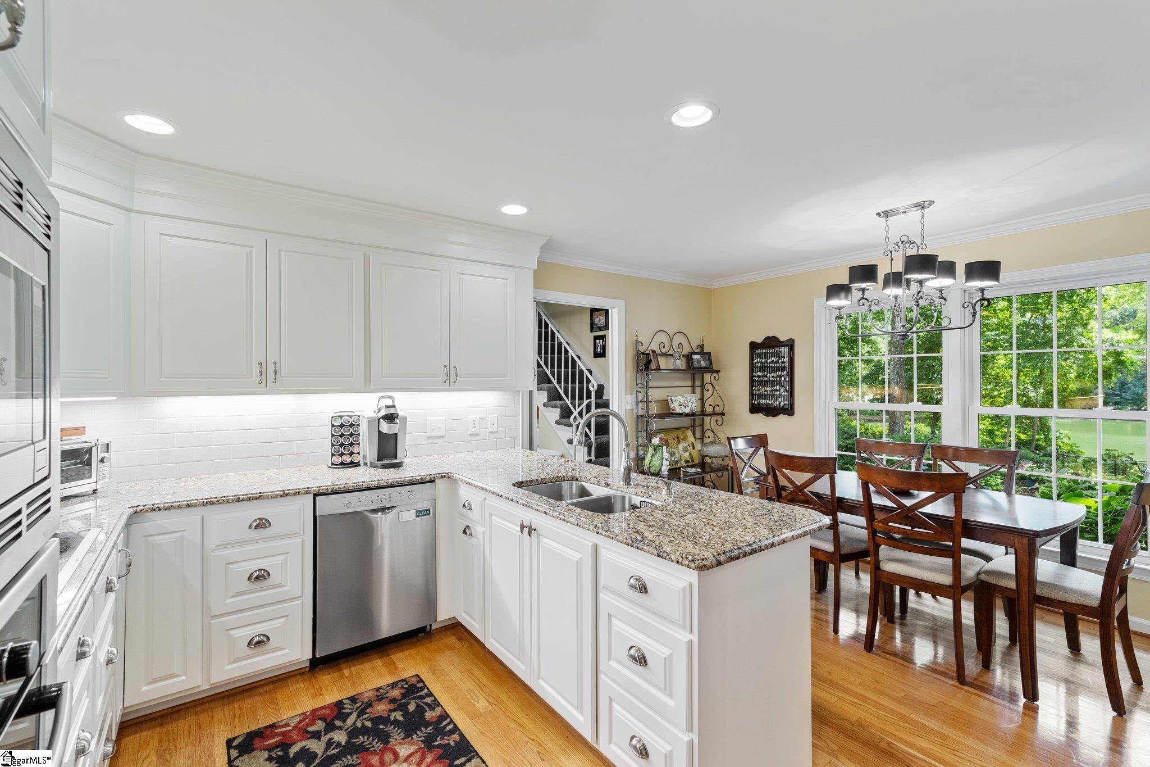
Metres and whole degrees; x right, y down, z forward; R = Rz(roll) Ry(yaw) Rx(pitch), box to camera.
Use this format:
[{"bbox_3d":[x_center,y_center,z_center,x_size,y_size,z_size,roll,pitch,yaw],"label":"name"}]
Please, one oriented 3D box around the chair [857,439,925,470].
[{"bbox_3d":[2.024,0.911,3.474,0.550,0.975,0.465,0,0,-36],"label":"chair"}]

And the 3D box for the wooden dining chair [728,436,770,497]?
[{"bbox_3d":[1.516,0.913,3.777,0.465,0.975,0.550,0,0,-36],"label":"wooden dining chair"}]

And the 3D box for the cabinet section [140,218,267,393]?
[{"bbox_3d":[-1.865,-0.354,2.593,0.491,0.785,0.325,0,0,-37],"label":"cabinet section"}]

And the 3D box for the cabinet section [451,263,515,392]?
[{"bbox_3d":[-0.687,-0.357,3.467,0.480,0.785,0.325,0,0,-37],"label":"cabinet section"}]

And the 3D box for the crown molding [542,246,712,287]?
[{"bbox_3d":[0.545,-1.004,4.564,2.220,0.080,0.080,0,0,-36],"label":"crown molding"}]

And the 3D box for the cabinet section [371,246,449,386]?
[{"bbox_3d":[-1.072,-0.356,3.181,0.485,0.785,0.325,0,0,-37],"label":"cabinet section"}]

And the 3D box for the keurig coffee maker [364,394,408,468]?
[{"bbox_3d":[-1.141,0.287,3.088,0.225,0.400,0.310,0,0,-28],"label":"keurig coffee maker"}]

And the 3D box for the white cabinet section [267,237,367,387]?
[{"bbox_3d":[-1.475,-0.355,2.882,0.480,0.785,0.325,0,0,-37],"label":"white cabinet section"}]

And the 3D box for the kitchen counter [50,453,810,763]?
[{"bbox_3d":[-0.854,0.938,2.004,2.800,0.914,2.530,0,0,-36],"label":"kitchen counter"}]

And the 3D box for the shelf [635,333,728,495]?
[{"bbox_3d":[1.045,0.461,4.656,0.940,1.890,0.480,0,0,-36],"label":"shelf"}]

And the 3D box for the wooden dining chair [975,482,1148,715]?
[{"bbox_3d":[2.323,0.908,2.443,0.465,0.970,0.550,0,0,-36],"label":"wooden dining chair"}]

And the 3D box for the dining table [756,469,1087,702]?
[{"bbox_3d":[1.919,1.014,2.992,0.920,0.765,1.480,0,0,-36],"label":"dining table"}]

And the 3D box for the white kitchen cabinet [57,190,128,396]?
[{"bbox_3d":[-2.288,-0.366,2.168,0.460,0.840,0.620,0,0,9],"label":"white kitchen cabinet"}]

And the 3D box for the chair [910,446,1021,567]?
[{"bbox_3d":[2.306,0.908,3.073,0.550,0.975,0.465,0,0,-36],"label":"chair"}]

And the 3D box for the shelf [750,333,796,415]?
[{"bbox_3d":[1.802,-0.060,4.688,0.060,0.740,0.420,0,0,-36],"label":"shelf"}]

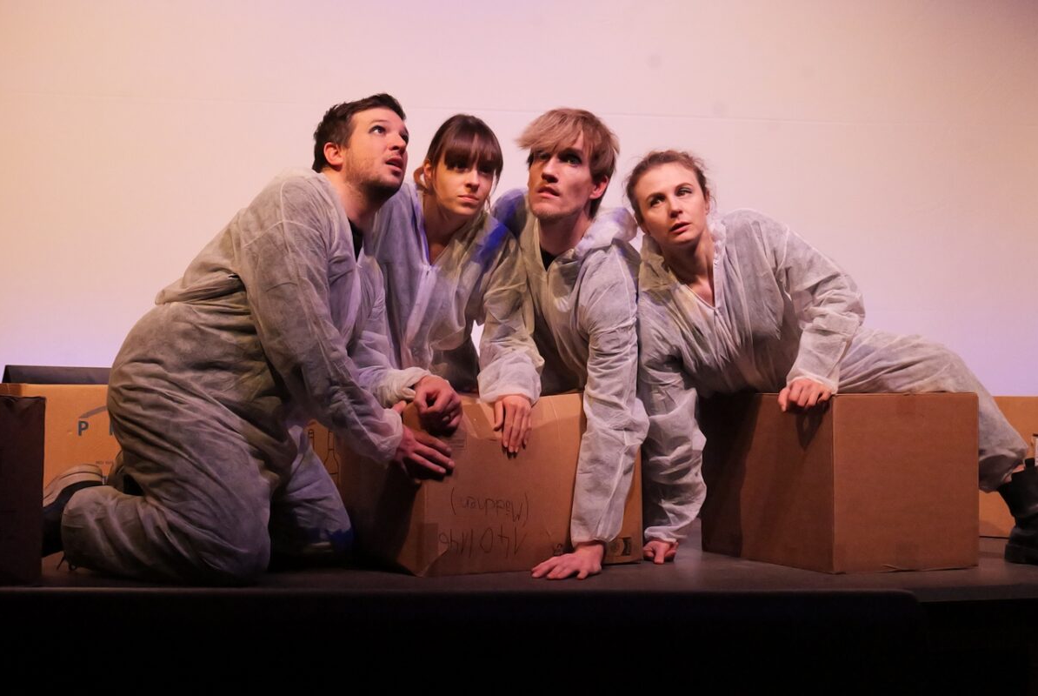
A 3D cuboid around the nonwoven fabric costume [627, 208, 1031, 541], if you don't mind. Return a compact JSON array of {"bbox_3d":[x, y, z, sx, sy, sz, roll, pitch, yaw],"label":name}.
[{"bbox_3d":[0.758,0.076,4.190,0.880,0.790,0.620,0,-1,20],"label":"nonwoven fabric costume"}]

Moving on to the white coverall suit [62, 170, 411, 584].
[{"bbox_3d":[-0.635,0.060,3.920,0.780,0.890,0.520,0,-1,23],"label":"white coverall suit"}]

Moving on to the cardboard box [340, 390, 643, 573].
[{"bbox_3d":[-0.067,0.310,4.180,0.590,0.400,0.420,1,-1,-31],"label":"cardboard box"}]

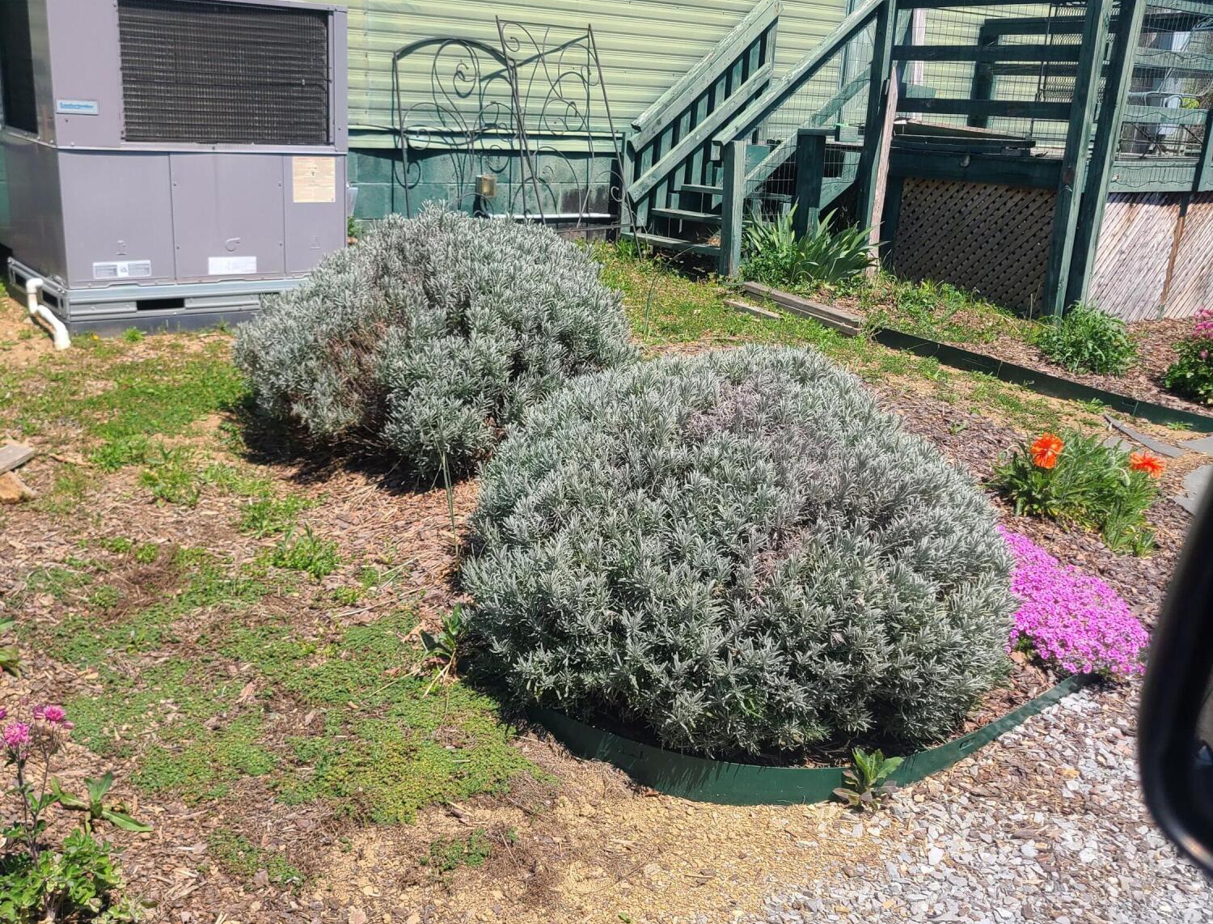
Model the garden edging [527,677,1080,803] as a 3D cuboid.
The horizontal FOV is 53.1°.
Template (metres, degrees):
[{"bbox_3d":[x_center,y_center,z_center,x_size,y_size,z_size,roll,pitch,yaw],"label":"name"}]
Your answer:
[{"bbox_3d":[0.517,0.559,2.494,1.354,0.100,0.303,-2,18,-16],"label":"garden edging"}]

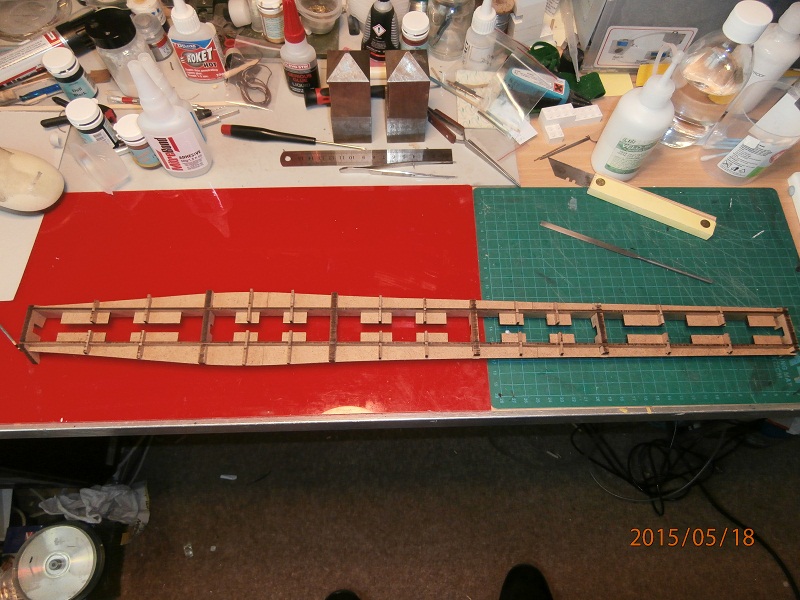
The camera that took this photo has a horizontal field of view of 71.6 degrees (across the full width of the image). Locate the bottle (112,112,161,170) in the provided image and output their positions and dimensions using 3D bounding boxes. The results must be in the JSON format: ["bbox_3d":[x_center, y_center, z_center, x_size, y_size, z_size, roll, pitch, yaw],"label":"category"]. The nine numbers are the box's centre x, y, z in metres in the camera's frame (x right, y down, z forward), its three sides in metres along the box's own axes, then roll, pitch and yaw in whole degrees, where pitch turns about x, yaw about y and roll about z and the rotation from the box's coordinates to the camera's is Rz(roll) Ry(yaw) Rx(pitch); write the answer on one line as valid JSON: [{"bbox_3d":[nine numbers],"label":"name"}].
[{"bbox_3d":[-0.247,-0.148,0.524,0.029,0.045,0.029,0,66,-1],"label":"bottle"}]

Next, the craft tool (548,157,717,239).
[{"bbox_3d":[0.222,-0.102,0.539,0.168,0.013,0.027,24,67,10],"label":"craft tool"}]

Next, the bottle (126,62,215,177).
[{"bbox_3d":[-0.213,-0.163,0.502,0.048,0.119,0.041,-10,66,-6],"label":"bottle"}]

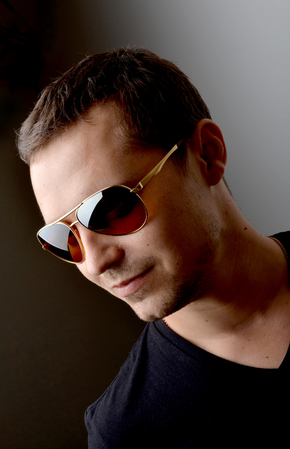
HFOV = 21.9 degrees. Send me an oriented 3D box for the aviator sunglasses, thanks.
[{"bbox_3d":[-0.023,-0.025,0.683,0.140,0.050,0.135,-27,14,42],"label":"aviator sunglasses"}]

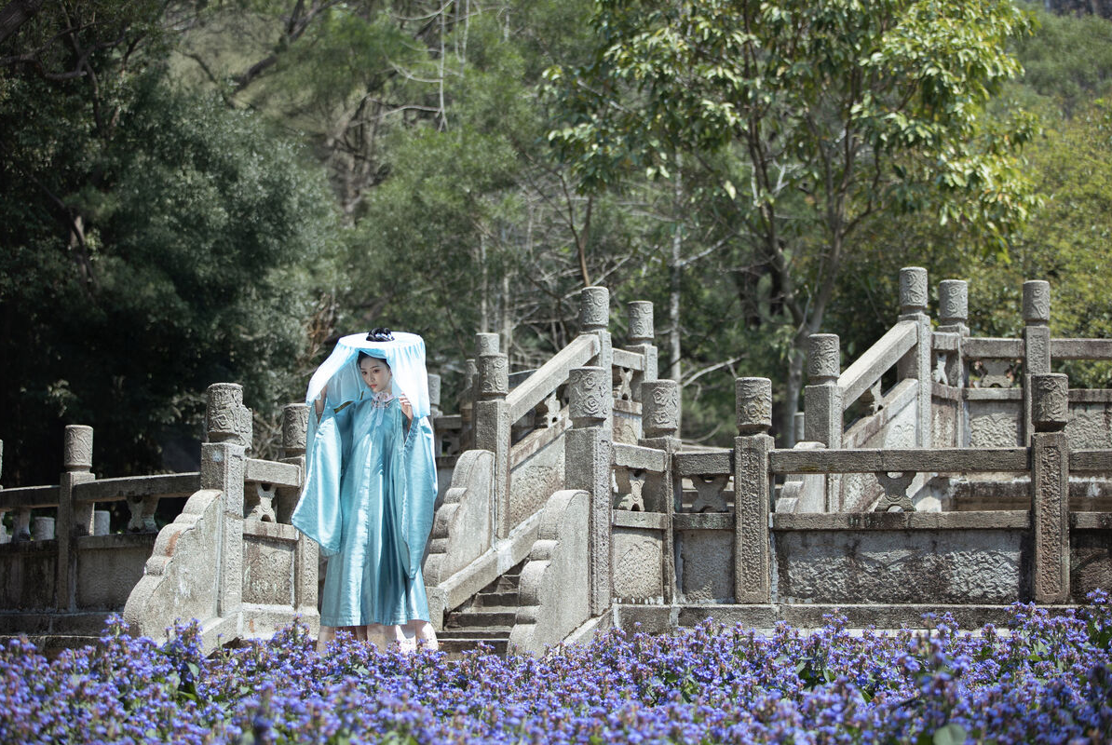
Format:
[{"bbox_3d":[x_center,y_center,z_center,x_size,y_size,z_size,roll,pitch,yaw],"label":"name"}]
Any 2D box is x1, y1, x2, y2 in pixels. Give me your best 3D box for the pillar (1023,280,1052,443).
[{"bbox_3d":[3.390,-0.020,19.189,0.196,1.256,0.196,0,-6,0],"label":"pillar"}]

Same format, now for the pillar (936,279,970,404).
[{"bbox_3d":[2.796,-0.019,19.132,0.187,1.256,0.187,-3,-6,29],"label":"pillar"}]

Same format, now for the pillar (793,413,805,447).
[{"bbox_3d":[2.165,0.976,23.630,0.199,1.256,0.199,-3,-6,29],"label":"pillar"}]

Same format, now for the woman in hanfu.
[{"bbox_3d":[-1.005,0.560,14.350,0.730,1.538,0.520,-1,-6,6],"label":"woman in hanfu"}]

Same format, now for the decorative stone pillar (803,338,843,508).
[{"bbox_3d":[1.692,0.387,17.165,0.187,1.256,0.187,-3,-6,29],"label":"decorative stone pillar"}]

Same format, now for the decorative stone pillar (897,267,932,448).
[{"bbox_3d":[2.432,-0.087,18.494,0.187,1.256,0.187,-3,-6,29],"label":"decorative stone pillar"}]

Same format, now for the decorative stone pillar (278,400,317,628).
[{"bbox_3d":[-1.541,0.813,16.403,0.187,1.256,0.187,-3,-6,29],"label":"decorative stone pillar"}]

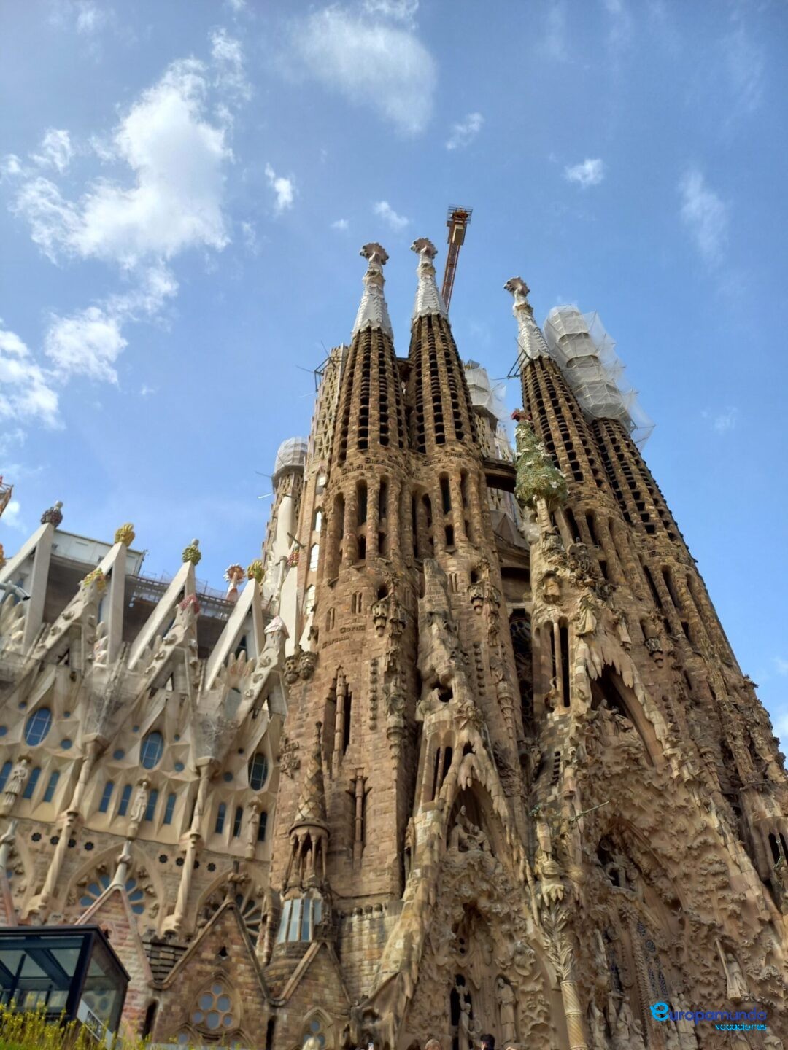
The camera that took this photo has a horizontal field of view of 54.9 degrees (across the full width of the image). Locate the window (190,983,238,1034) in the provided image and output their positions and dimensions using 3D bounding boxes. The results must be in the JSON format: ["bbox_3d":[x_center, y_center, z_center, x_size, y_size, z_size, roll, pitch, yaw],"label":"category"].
[{"bbox_3d":[-6.458,17.387,27.220,1.650,1.600,0.350,17,-50,-16],"label":"window"}]

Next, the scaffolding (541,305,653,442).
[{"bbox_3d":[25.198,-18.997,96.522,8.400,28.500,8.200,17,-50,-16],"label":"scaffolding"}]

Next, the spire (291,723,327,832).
[{"bbox_3d":[-3.750,11.749,35.531,1.700,5.700,1.700,0,-48,0],"label":"spire"}]

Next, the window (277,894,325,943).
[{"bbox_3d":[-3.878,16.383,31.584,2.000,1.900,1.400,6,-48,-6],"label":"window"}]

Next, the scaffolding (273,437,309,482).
[{"bbox_3d":[-18.231,-11.382,137.499,6.400,9.800,6.400,0,-48,0],"label":"scaffolding"}]

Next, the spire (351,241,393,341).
[{"bbox_3d":[-2.418,-27.705,88.674,4.300,25.300,4.300,17,-50,-16],"label":"spire"}]

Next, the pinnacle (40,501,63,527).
[{"bbox_3d":[-36.703,-1.267,82.018,2.150,3.700,2.150,17,-51,-15],"label":"pinnacle"}]

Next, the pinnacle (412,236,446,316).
[{"bbox_3d":[4.283,-32.165,98.323,4.400,25.200,4.400,17,-51,-15],"label":"pinnacle"}]

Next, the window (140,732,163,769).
[{"bbox_3d":[-16.641,15.486,52.217,1.500,2.950,0.350,17,-51,-15],"label":"window"}]

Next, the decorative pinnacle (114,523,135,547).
[{"bbox_3d":[-29.835,1.048,84.212,2.100,2.600,2.100,17,-50,-16],"label":"decorative pinnacle"}]

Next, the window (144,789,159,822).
[{"bbox_3d":[-15.839,18.348,49.603,0.580,2.250,0.300,17,-50,-16],"label":"window"}]

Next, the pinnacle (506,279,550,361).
[{"bbox_3d":[18.227,-27.466,101.477,4.300,25.300,4.300,17,-50,-16],"label":"pinnacle"}]

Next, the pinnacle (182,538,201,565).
[{"bbox_3d":[-22.819,2.948,86.202,2.100,3.800,2.100,17,-51,-15],"label":"pinnacle"}]

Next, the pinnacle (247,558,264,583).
[{"bbox_3d":[-16.011,5.313,87.919,1.950,3.400,1.950,17,-51,-15],"label":"pinnacle"}]

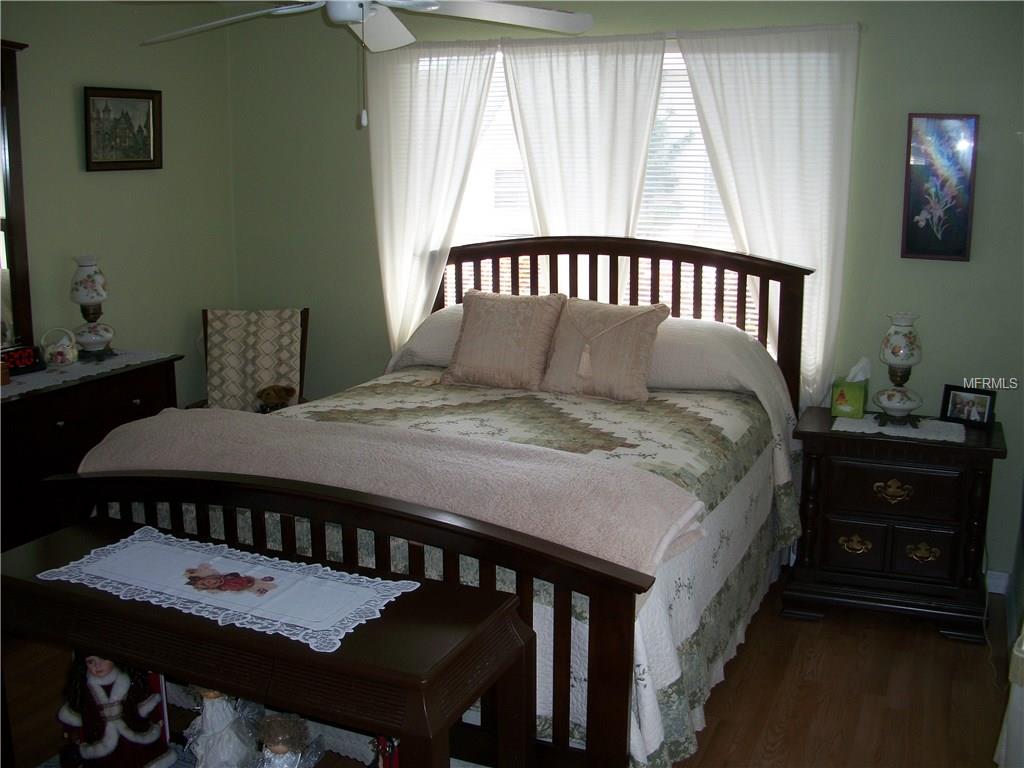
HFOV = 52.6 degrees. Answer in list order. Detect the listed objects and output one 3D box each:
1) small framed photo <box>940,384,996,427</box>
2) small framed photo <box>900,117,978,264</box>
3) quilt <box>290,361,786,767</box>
[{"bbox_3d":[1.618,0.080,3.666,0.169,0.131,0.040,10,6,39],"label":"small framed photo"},{"bbox_3d":[1.502,-0.688,3.637,0.226,0.499,0.025,6,13,24],"label":"small framed photo"},{"bbox_3d":[-0.097,0.439,3.305,1.654,0.718,1.810,6,13,24],"label":"quilt"}]

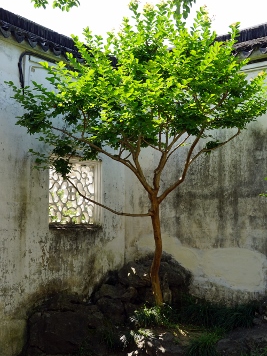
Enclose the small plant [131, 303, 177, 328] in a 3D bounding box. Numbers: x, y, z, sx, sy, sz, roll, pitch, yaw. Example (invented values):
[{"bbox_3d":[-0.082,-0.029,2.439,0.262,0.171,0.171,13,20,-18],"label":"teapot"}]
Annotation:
[{"bbox_3d":[0.244,1.689,6.100,0.550,0.270,0.430,0,-5,0],"label":"small plant"}]

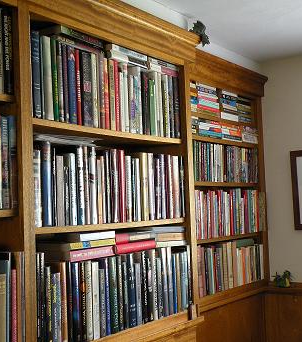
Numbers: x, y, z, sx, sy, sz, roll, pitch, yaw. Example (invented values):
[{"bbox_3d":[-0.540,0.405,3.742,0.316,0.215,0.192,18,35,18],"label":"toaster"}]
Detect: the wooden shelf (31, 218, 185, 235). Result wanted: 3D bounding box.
[{"bbox_3d":[-0.197,0.187,1.893,0.240,0.017,0.775,-5,-4,36],"label":"wooden shelf"}]

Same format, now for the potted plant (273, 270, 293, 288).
[{"bbox_3d":[0.691,0.567,2.891,0.085,0.088,0.075,-5,-4,37],"label":"potted plant"}]

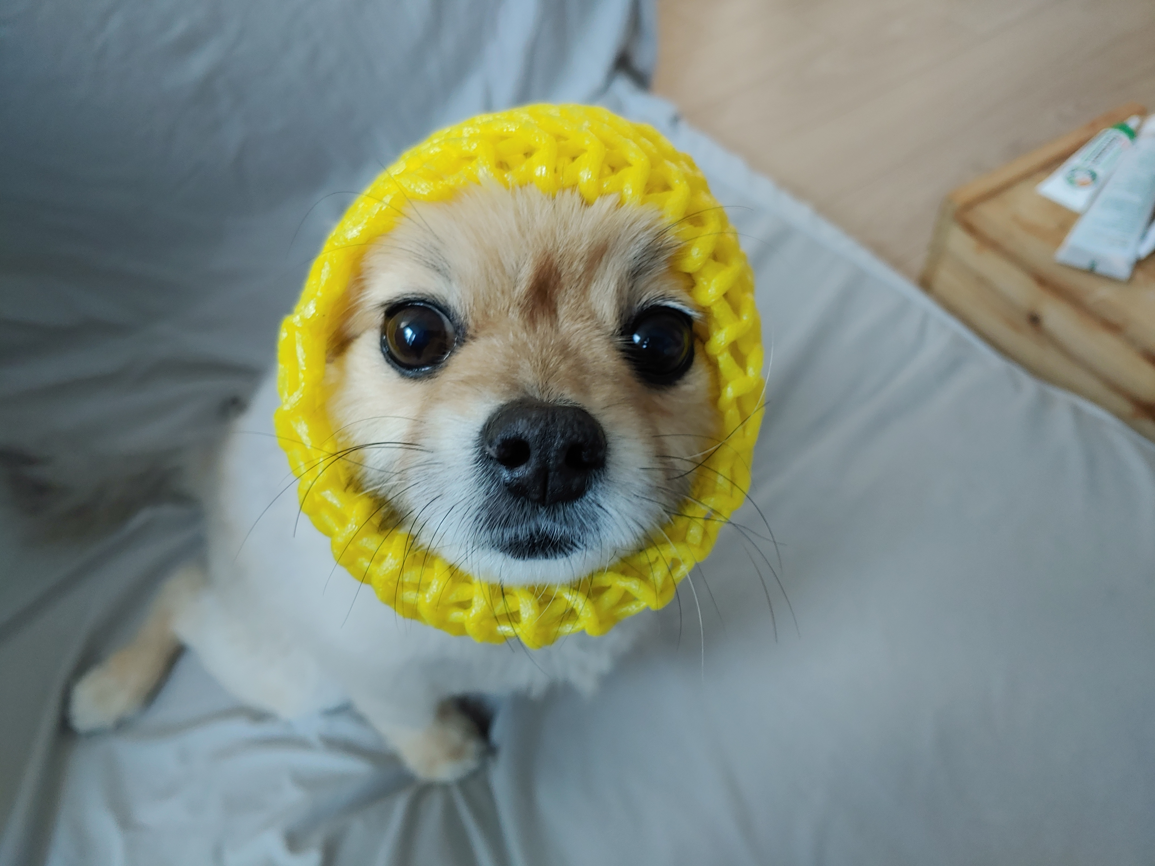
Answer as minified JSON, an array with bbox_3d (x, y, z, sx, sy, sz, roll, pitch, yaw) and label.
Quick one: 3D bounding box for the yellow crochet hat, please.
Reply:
[{"bbox_3d":[-0.016,-0.018,0.242,0.135,0.148,0.100,1,6,-3],"label":"yellow crochet hat"}]

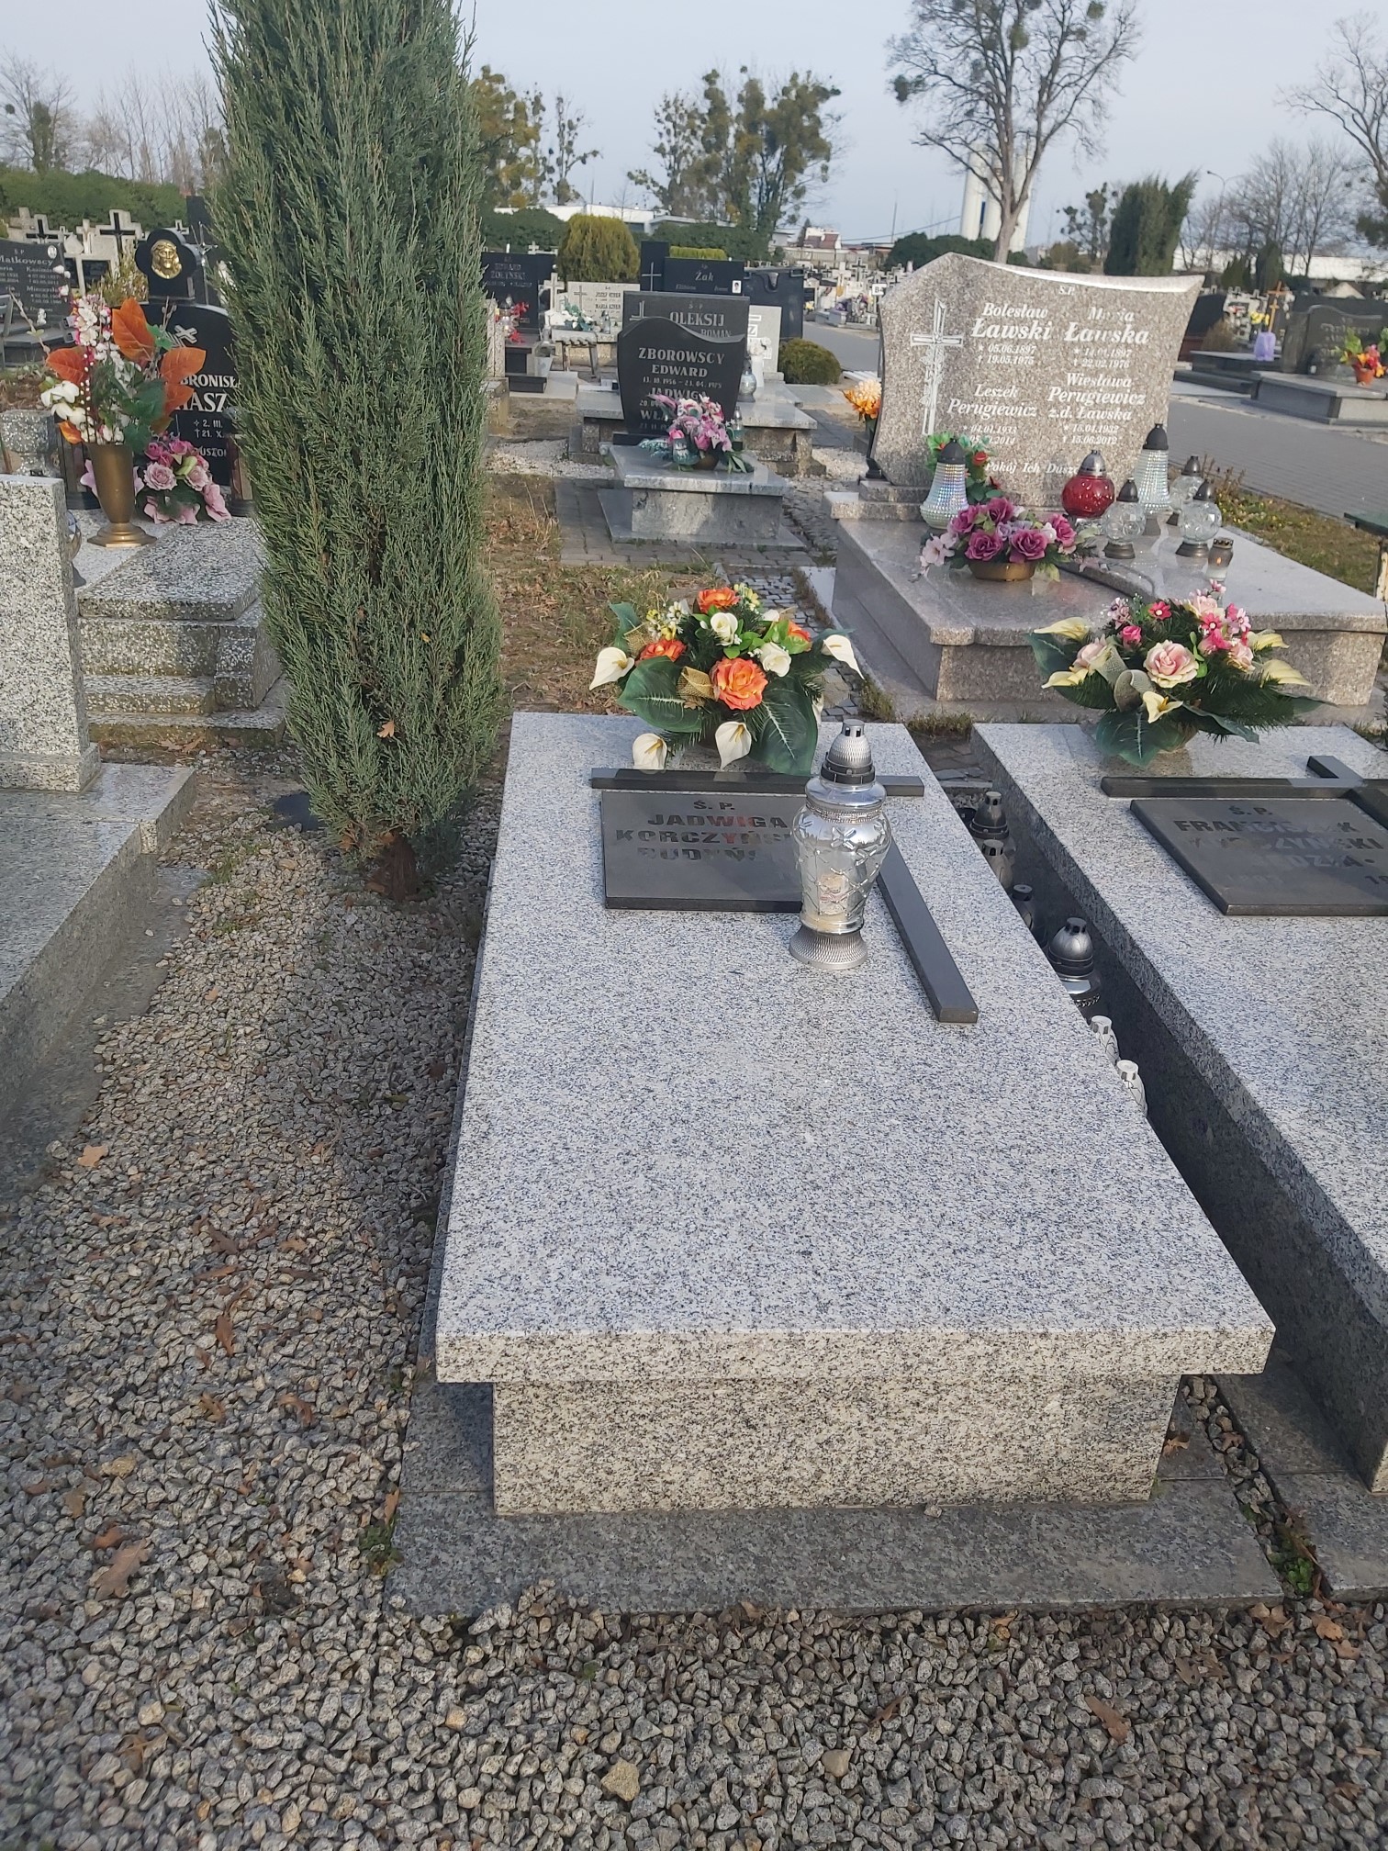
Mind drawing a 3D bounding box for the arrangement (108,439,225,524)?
[{"bbox_3d":[-1.726,-1.438,4.480,0.430,0.255,0.320,0,27,-6],"label":"arrangement"}]

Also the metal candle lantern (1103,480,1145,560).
[{"bbox_3d":[1.679,-1.592,5.420,0.161,0.276,0.161,0,26,-8],"label":"metal candle lantern"}]

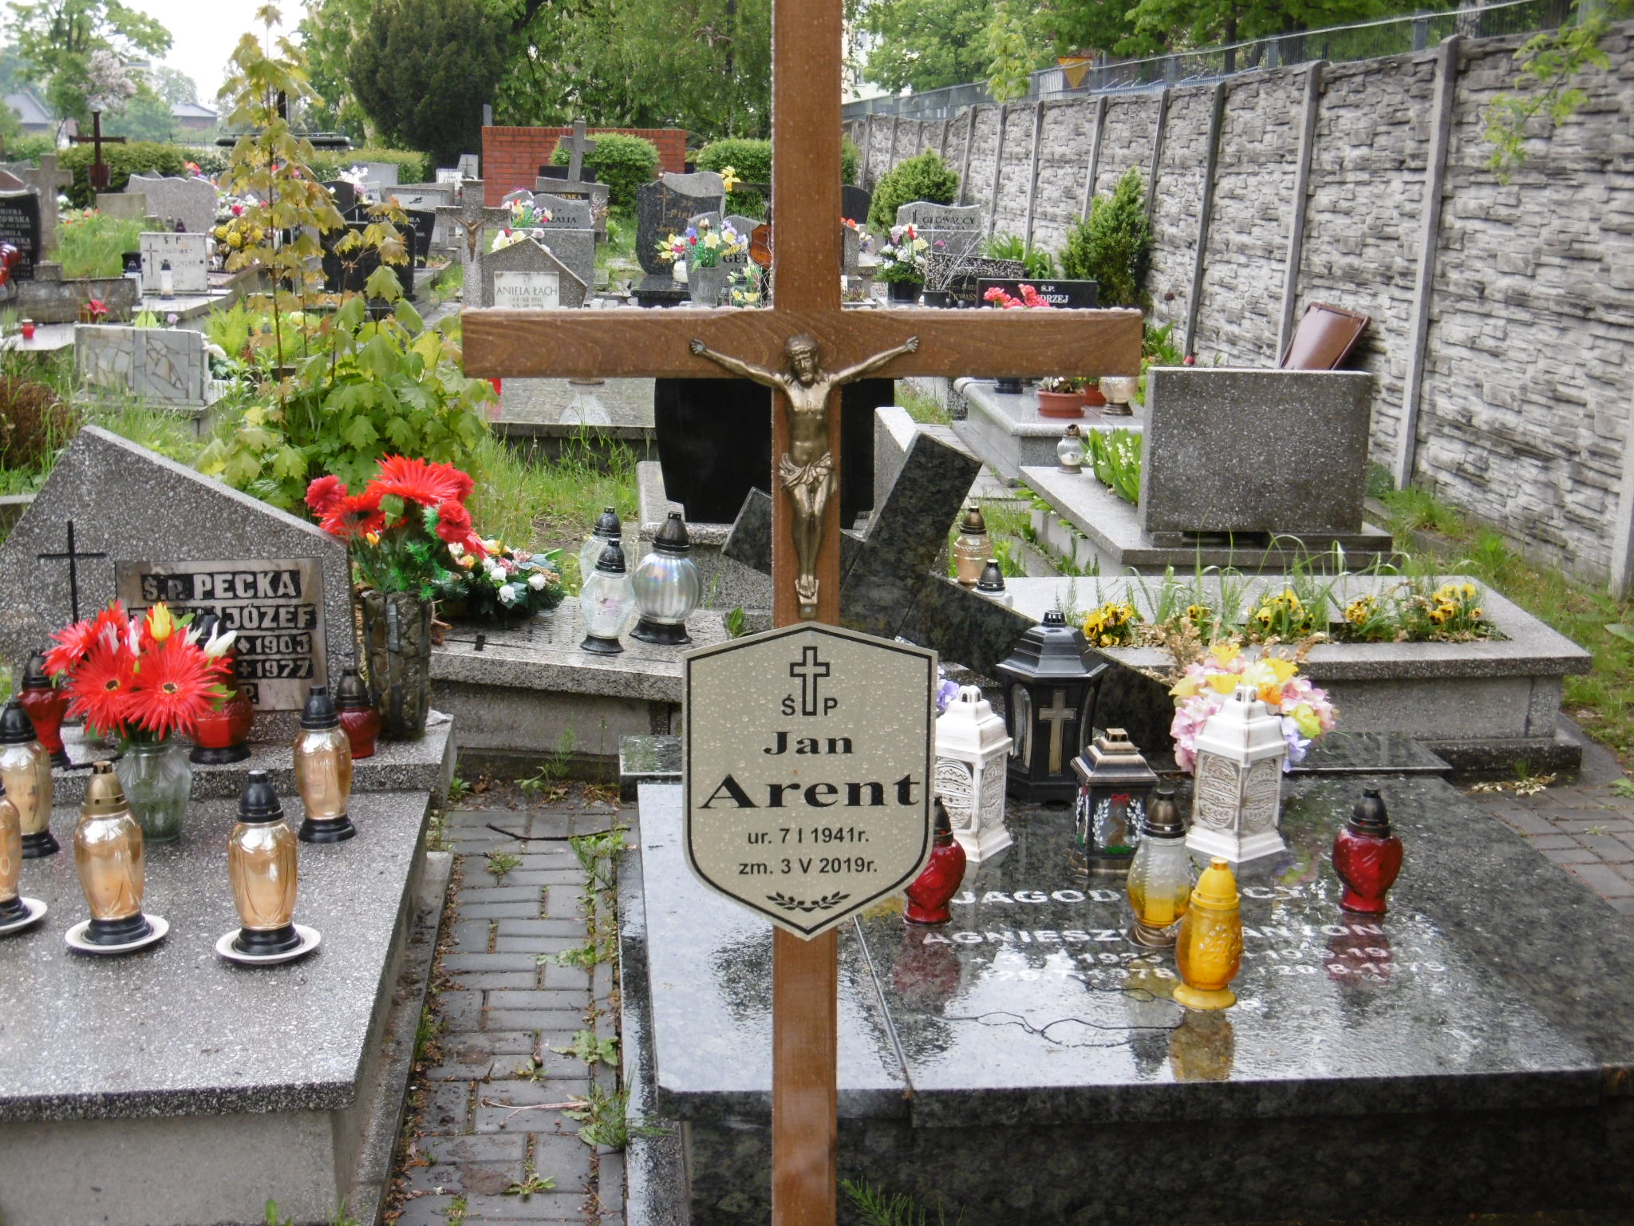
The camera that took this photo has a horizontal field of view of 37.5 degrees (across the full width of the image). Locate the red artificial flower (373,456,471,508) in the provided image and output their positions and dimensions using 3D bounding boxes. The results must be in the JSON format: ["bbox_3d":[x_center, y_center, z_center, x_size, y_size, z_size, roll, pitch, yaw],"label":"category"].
[{"bbox_3d":[-0.817,-0.272,4.978,0.196,0.103,0.167,-1,11,-6],"label":"red artificial flower"}]

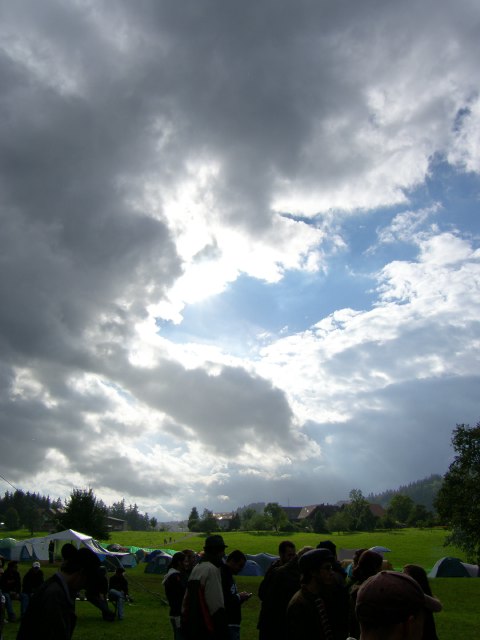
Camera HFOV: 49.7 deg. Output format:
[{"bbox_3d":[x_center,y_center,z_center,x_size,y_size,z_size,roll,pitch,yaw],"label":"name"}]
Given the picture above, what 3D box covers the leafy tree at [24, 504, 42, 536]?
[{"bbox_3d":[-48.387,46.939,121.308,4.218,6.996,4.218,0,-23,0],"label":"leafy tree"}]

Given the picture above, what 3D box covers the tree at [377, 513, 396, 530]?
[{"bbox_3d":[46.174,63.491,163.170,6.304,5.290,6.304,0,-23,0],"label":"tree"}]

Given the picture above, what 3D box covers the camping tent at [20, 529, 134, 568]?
[{"bbox_3d":[-12.225,17.582,40.000,7.587,2.591,5.000,4,-23,-9],"label":"camping tent"}]

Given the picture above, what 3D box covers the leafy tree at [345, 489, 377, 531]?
[{"bbox_3d":[50.044,78.699,215.000,12.891,16.395,12.891,-5,-23,11],"label":"leafy tree"}]

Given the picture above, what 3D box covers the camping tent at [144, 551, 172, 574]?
[{"bbox_3d":[-4.409,14.064,30.096,2.300,1.237,2.200,0,-23,0],"label":"camping tent"}]

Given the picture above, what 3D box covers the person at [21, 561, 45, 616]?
[{"bbox_3d":[-5.133,6.678,12.807,0.600,1.276,0.750,3,-23,-7],"label":"person"}]

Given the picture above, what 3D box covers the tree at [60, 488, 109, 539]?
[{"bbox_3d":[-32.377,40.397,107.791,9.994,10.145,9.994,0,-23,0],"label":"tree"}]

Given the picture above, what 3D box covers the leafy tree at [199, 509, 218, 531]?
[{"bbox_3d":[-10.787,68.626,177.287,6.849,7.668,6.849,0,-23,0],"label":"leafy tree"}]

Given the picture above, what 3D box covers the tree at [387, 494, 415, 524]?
[{"bbox_3d":[69.756,82.577,225.000,11.804,12.660,11.804,-6,-23,15],"label":"tree"}]

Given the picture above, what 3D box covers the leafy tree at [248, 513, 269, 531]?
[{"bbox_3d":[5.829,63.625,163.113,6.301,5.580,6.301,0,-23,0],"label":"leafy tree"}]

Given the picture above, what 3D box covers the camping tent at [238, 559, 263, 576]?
[{"bbox_3d":[0.647,15.806,33.000,1.726,0.902,2.000,0,-23,0],"label":"camping tent"}]

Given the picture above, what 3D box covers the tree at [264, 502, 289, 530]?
[{"bbox_3d":[14.806,79.911,210.000,9.443,11.000,9.443,-1,-23,3],"label":"tree"}]

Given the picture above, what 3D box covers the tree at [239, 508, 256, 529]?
[{"bbox_3d":[3.187,84.566,220.000,7.420,8.333,7.420,0,-23,1],"label":"tree"}]

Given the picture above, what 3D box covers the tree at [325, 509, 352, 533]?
[{"bbox_3d":[37.102,75.522,195.000,10.230,8.432,10.230,-4,-23,9],"label":"tree"}]

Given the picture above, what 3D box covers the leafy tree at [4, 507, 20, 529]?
[{"bbox_3d":[-79.100,69.191,180.000,5.396,8.117,5.396,9,-24,-21],"label":"leafy tree"}]

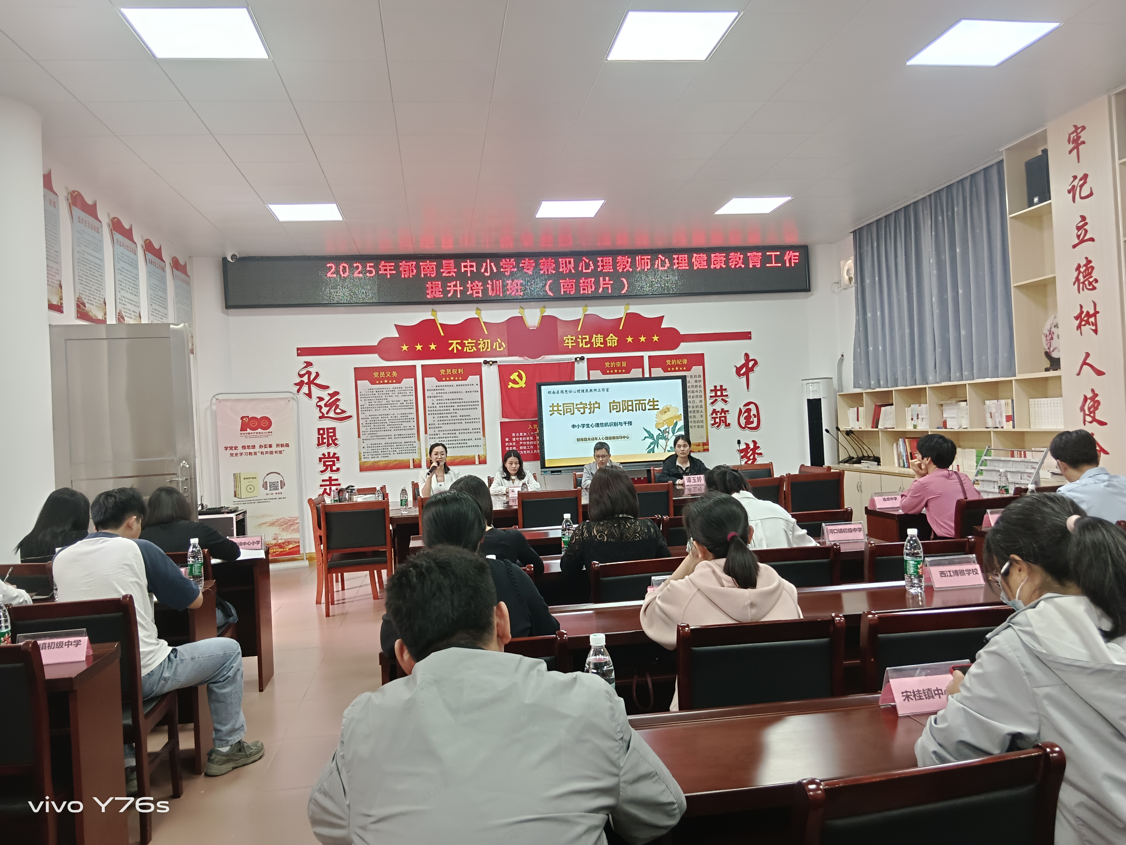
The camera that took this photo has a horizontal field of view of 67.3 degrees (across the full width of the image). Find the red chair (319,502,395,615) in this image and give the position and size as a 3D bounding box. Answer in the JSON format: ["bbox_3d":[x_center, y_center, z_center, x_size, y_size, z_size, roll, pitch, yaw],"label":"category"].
[{"bbox_3d":[-1.675,1.083,6.990,0.520,0.920,0.600,-3,0,-6],"label":"red chair"}]

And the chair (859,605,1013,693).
[{"bbox_3d":[0.959,0.928,2.399,0.434,0.899,0.525,-3,0,-8],"label":"chair"}]

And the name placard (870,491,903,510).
[{"bbox_3d":[2.118,0.509,5.500,0.200,0.105,0.085,-3,0,-8],"label":"name placard"}]

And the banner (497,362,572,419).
[{"bbox_3d":[-0.283,-0.396,10.070,0.930,0.640,0.030,-3,0,-8],"label":"banner"}]

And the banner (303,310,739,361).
[{"bbox_3d":[-0.359,-1.004,9.841,5.310,0.580,0.040,-3,0,-8],"label":"banner"}]

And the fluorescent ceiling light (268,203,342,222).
[{"bbox_3d":[-2.384,-1.966,7.894,0.610,0.030,0.600,-3,0,-8],"label":"fluorescent ceiling light"}]

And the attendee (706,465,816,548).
[{"bbox_3d":[0.906,0.784,3.760,0.515,1.192,0.707,-3,0,-16],"label":"attendee"}]

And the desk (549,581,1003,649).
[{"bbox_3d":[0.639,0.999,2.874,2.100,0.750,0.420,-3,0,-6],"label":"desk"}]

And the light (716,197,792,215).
[{"bbox_3d":[1.853,-2.125,8.287,0.595,0.030,0.595,-3,0,-8],"label":"light"}]

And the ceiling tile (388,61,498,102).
[{"bbox_3d":[-0.701,-1.989,4.933,0.600,0.020,0.600,-3,0,-8],"label":"ceiling tile"}]

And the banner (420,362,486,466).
[{"bbox_3d":[-1.288,-0.088,10.070,0.702,1.212,0.020,-3,0,-8],"label":"banner"}]

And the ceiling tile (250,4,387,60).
[{"bbox_3d":[-1.218,-1.981,4.314,0.600,0.020,0.590,-3,0,-8],"label":"ceiling tile"}]

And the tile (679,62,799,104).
[{"bbox_3d":[1.123,-2.159,5.376,0.610,0.020,0.600,-3,0,-8],"label":"tile"}]

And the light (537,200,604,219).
[{"bbox_3d":[0.059,-2.038,8.061,0.600,0.030,0.600,-3,0,-8],"label":"light"}]

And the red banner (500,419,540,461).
[{"bbox_3d":[-0.266,0.210,9.809,0.889,0.470,0.015,-3,0,-8],"label":"red banner"}]

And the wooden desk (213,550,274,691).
[{"bbox_3d":[-2.422,1.193,4.949,1.320,0.770,0.480,-3,0,-8],"label":"wooden desk"}]

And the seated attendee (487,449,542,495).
[{"bbox_3d":[-0.456,0.862,8.399,0.515,1.172,0.626,-3,0,-8],"label":"seated attendee"}]

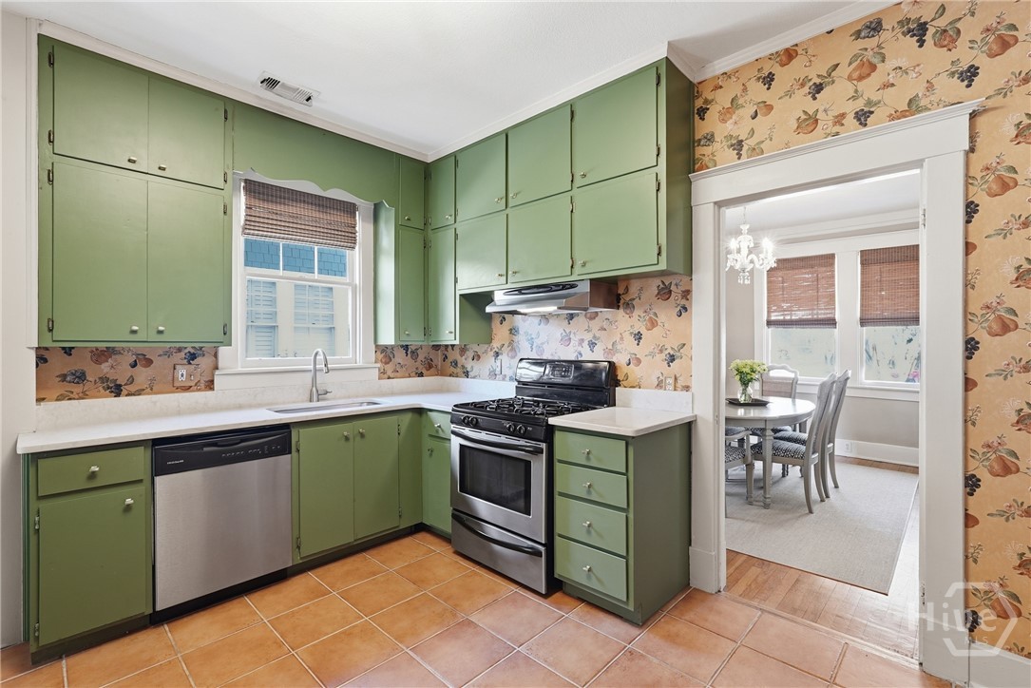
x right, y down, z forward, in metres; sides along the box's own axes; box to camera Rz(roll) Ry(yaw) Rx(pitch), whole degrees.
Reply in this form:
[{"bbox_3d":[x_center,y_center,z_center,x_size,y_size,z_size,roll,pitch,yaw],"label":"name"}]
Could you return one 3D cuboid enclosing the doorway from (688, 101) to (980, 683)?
[{"bbox_3d":[1.366,0.199,2.122,1.104,2.214,0.128,0,0,43],"label":"doorway"}]

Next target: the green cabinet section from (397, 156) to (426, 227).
[{"bbox_3d":[-0.904,-1.167,3.667,0.300,0.544,0.239,-1,-1,43],"label":"green cabinet section"}]

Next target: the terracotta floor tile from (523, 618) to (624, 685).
[{"bbox_3d":[0.254,1.313,1.971,0.330,0.012,0.330,0,0,43],"label":"terracotta floor tile"}]

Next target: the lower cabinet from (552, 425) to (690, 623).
[{"bbox_3d":[0.567,0.858,2.425,0.464,0.887,0.598,0,0,44],"label":"lower cabinet"}]

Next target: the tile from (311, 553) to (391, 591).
[{"bbox_3d":[-0.957,1.318,2.652,0.330,0.012,0.330,0,0,43],"label":"tile"}]

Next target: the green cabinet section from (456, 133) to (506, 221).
[{"bbox_3d":[-0.148,-1.165,3.367,0.528,0.524,0.320,-1,-1,43],"label":"green cabinet section"}]

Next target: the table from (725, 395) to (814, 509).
[{"bbox_3d":[2.139,0.933,4.240,1.010,0.740,1.760,0,0,43],"label":"table"}]

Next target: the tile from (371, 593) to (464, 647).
[{"bbox_3d":[-0.466,1.310,2.183,0.330,0.010,0.330,0,0,43],"label":"tile"}]

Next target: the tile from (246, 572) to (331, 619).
[{"bbox_3d":[-1.185,1.313,2.401,0.330,0.010,0.330,0,0,43],"label":"tile"}]

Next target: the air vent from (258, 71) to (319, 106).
[{"bbox_3d":[-1.294,-1.441,2.619,0.179,0.020,0.297,0,0,43],"label":"air vent"}]

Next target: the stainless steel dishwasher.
[{"bbox_3d":[-1.636,0.874,2.482,0.585,0.874,0.598,0,0,44],"label":"stainless steel dishwasher"}]

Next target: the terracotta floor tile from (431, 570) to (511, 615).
[{"bbox_3d":[-0.235,1.310,2.427,0.331,0.010,0.331,0,0,44],"label":"terracotta floor tile"}]

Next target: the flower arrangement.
[{"bbox_3d":[2.130,0.335,4.211,0.296,0.395,0.296,0,0,44],"label":"flower arrangement"}]

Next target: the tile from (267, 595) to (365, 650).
[{"bbox_3d":[-0.942,1.312,2.171,0.331,0.010,0.331,0,0,44],"label":"tile"}]

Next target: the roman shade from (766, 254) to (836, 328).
[{"bbox_3d":[3.474,-0.627,5.598,0.733,0.867,0.067,0,0,44],"label":"roman shade"}]

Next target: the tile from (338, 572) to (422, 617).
[{"bbox_3d":[-0.710,1.312,2.414,0.330,0.010,0.330,0,0,43],"label":"tile"}]

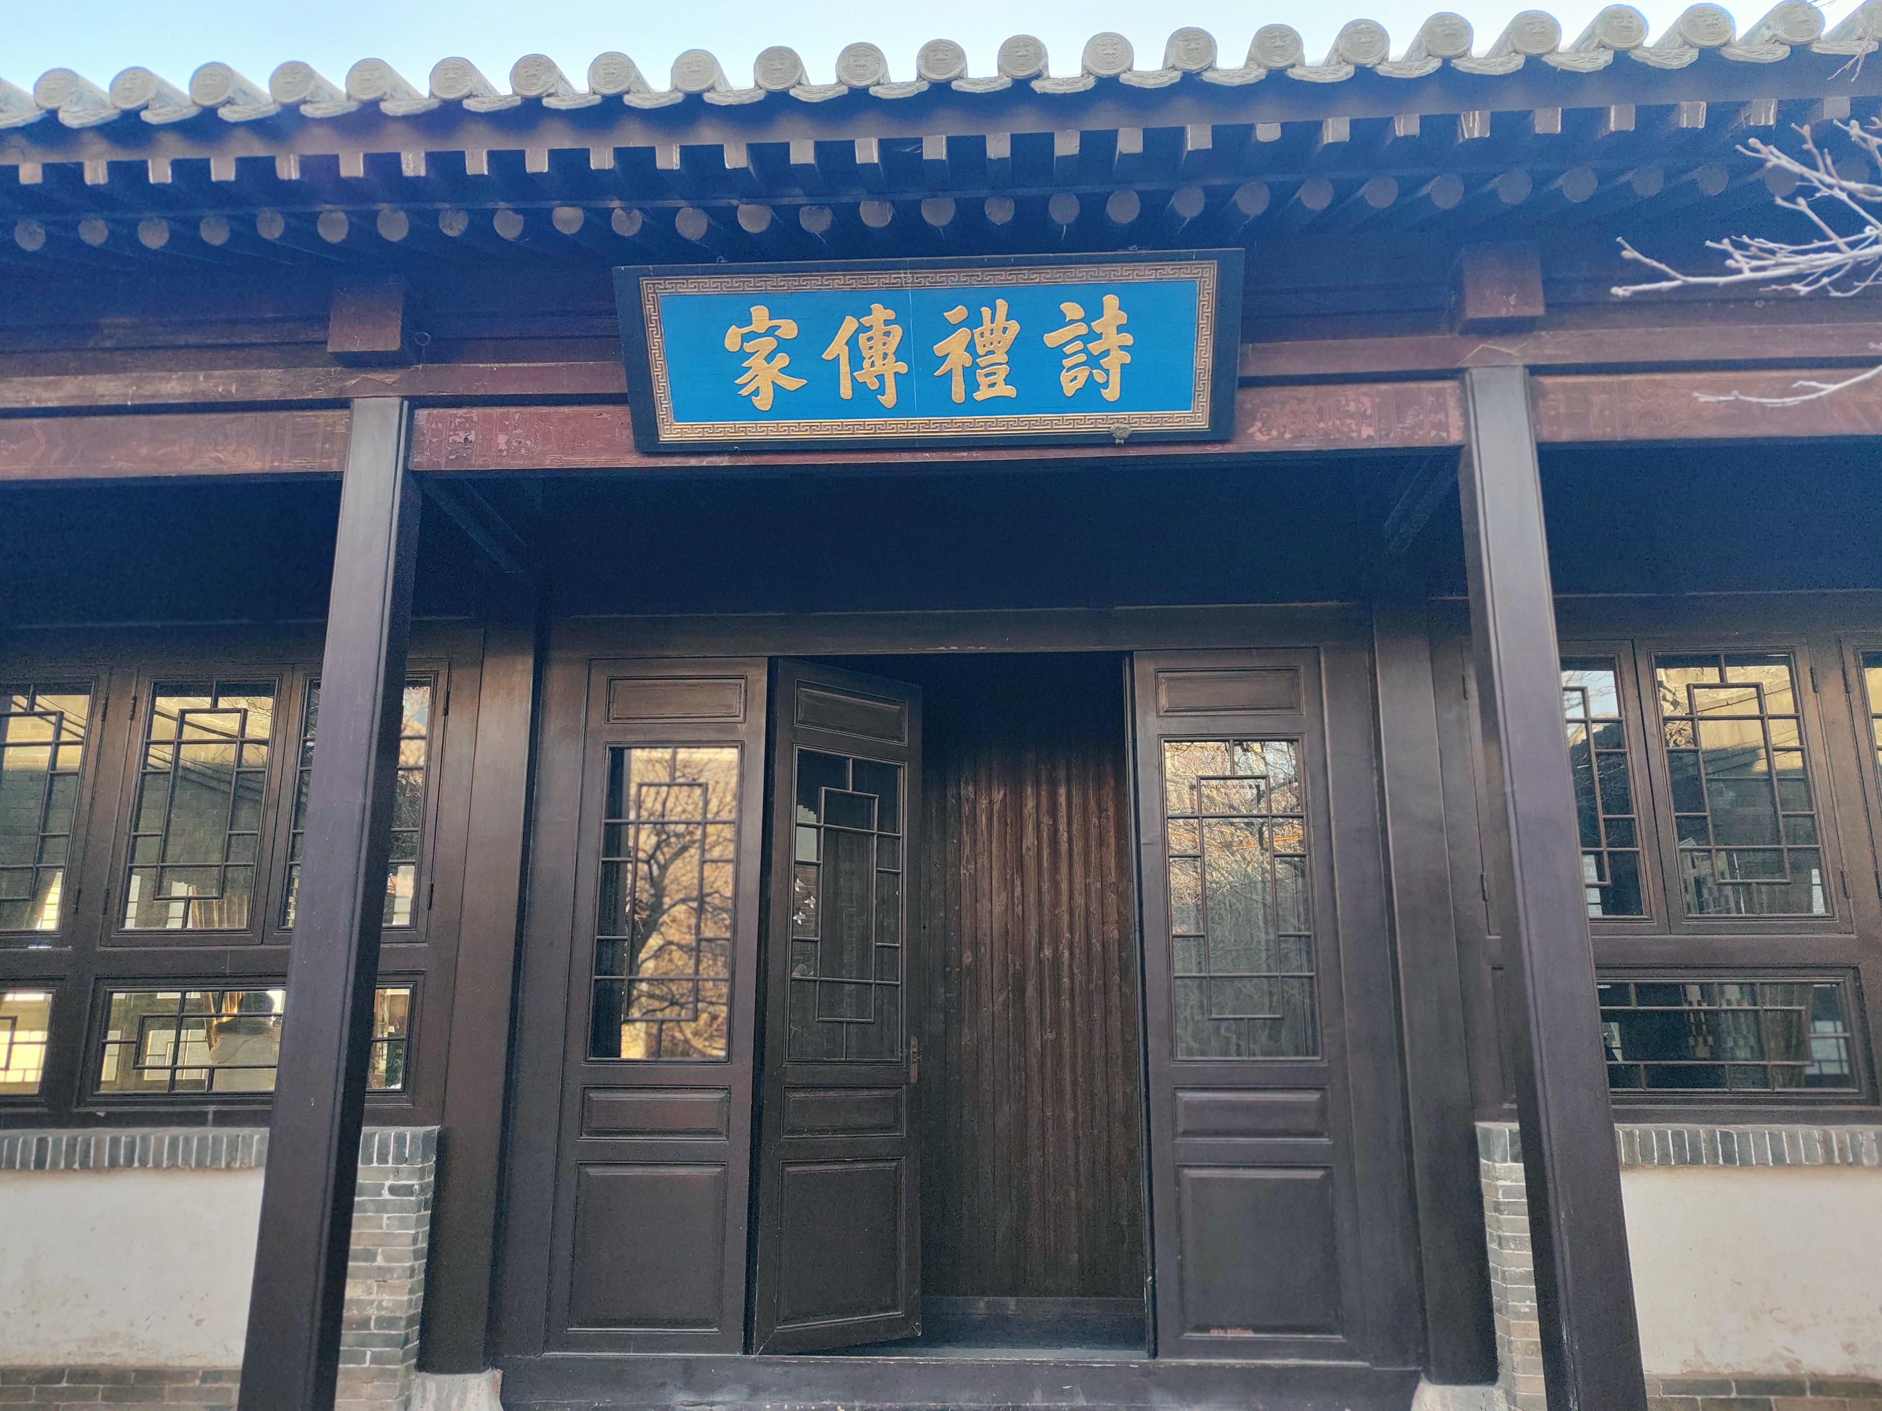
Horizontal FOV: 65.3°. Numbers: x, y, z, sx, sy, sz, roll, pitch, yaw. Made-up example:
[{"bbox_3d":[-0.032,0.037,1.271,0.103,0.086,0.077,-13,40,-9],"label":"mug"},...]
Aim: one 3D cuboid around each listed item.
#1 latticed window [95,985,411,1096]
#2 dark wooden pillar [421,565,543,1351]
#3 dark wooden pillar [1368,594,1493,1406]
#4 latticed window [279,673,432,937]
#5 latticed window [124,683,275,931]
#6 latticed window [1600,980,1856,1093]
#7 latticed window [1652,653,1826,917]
[{"bbox_3d":[-2.693,1.314,5.770,1.276,0.418,0.060,-1,-15,3],"label":"latticed window"},{"bbox_3d":[-1.755,0.973,5.763,0.230,2.999,0.220,-1,-15,3],"label":"dark wooden pillar"},{"bbox_3d":[1.819,0.947,5.557,0.227,2.948,0.220,-1,-15,3],"label":"dark wooden pillar"},{"bbox_3d":[-2.367,0.399,5.992,0.535,1.018,0.060,-1,-15,3],"label":"latticed window"},{"bbox_3d":[-3.023,0.408,6.028,0.526,1.021,0.060,-1,-15,3],"label":"latticed window"},{"bbox_3d":[2.726,1.233,5.469,1.264,0.412,0.060,-1,-15,3],"label":"latticed window"},{"bbox_3d":[3.089,0.301,5.692,0.541,1.030,0.060,-1,-15,3],"label":"latticed window"}]

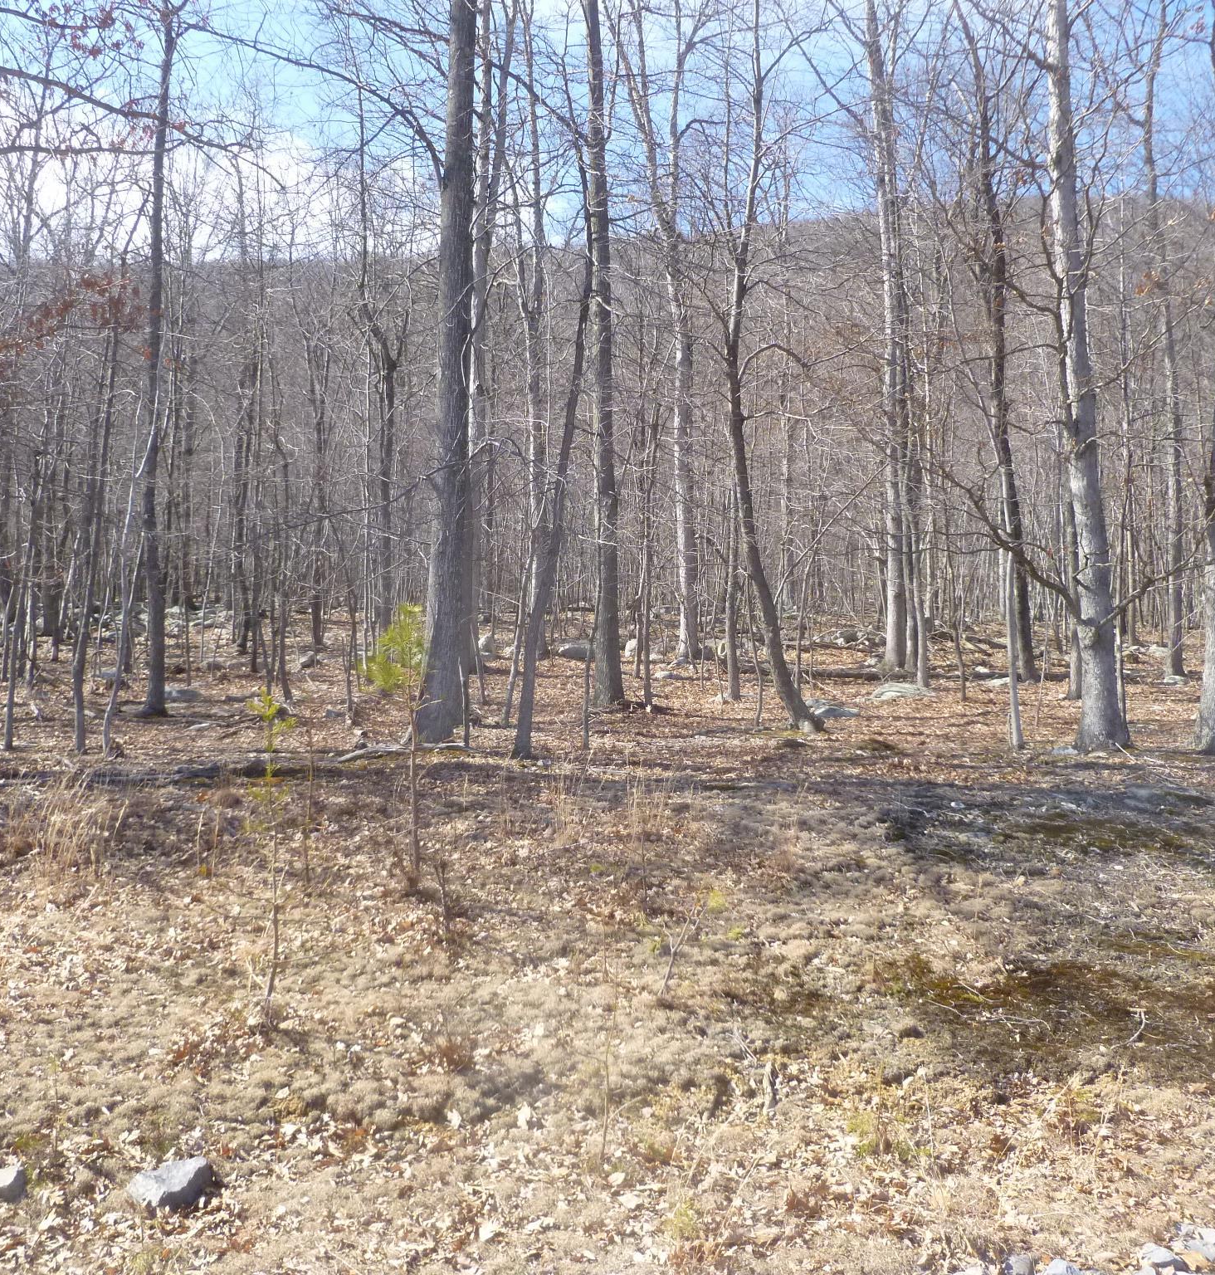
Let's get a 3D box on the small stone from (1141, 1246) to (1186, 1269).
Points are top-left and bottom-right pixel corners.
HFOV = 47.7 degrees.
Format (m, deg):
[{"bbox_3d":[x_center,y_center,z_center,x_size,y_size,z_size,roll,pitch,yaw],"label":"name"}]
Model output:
[{"bbox_3d":[1.925,2.140,4.750,0.150,0.060,0.120,-1,-5,22],"label":"small stone"}]

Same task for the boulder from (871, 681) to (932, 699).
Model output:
[{"bbox_3d":[4.074,0.734,19.000,0.850,0.210,0.620,0,-5,12],"label":"boulder"}]

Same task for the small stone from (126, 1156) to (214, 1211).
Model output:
[{"bbox_3d":[-1.668,2.084,5.250,0.330,0.155,0.250,2,-5,-18],"label":"small stone"}]

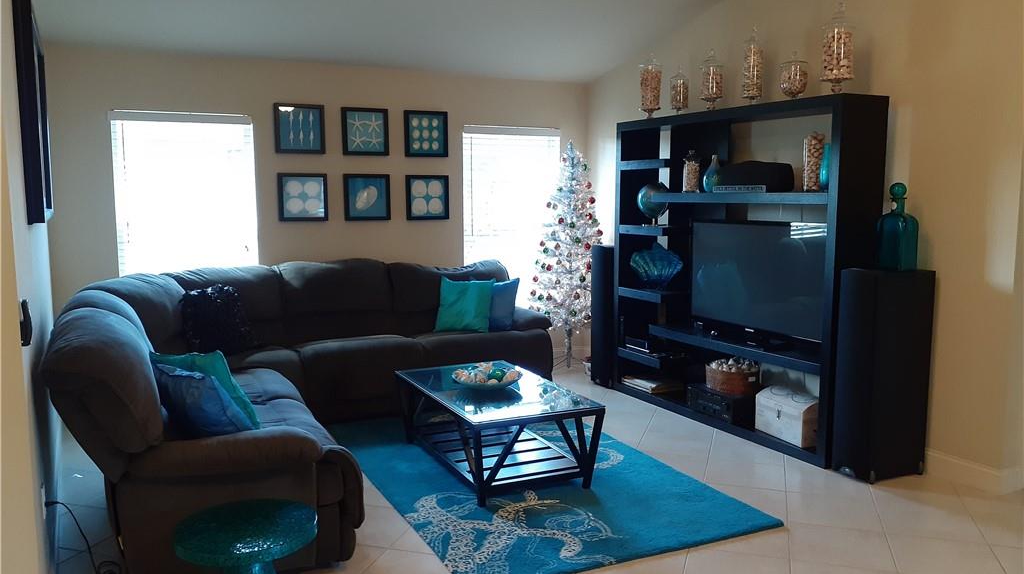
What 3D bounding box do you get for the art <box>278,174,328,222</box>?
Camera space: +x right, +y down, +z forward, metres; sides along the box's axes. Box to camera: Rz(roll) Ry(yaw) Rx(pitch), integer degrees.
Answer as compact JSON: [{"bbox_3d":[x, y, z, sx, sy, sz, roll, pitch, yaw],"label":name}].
[{"bbox_3d":[-1.592,-0.682,6.091,0.366,0.362,0.030,-4,7,-27],"label":"art"}]

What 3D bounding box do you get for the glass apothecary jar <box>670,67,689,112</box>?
[{"bbox_3d":[1.179,-1.367,5.639,0.134,0.365,0.134,0,7,0],"label":"glass apothecary jar"}]

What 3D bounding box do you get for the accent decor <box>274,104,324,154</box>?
[{"bbox_3d":[-1.577,-1.174,5.950,0.358,0.359,0.036,-3,7,-27],"label":"accent decor"}]

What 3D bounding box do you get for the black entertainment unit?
[{"bbox_3d":[1.407,-0.116,5.208,0.355,1.996,2.034,-3,7,-27],"label":"black entertainment unit"}]

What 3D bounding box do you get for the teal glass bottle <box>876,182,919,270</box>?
[{"bbox_3d":[1.991,-0.308,4.119,0.143,0.452,0.143,-3,7,-27],"label":"teal glass bottle"}]

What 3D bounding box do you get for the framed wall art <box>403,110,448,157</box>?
[{"bbox_3d":[-0.698,-1.241,6.489,0.366,0.362,0.030,-4,7,-27],"label":"framed wall art"}]

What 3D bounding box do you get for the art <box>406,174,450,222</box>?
[{"bbox_3d":[-0.681,-0.718,6.456,0.356,0.357,0.036,-3,7,-27],"label":"art"}]

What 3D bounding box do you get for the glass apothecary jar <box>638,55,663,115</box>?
[{"bbox_3d":[1.027,-1.471,5.925,0.172,0.508,0.172,0,7,0],"label":"glass apothecary jar"}]

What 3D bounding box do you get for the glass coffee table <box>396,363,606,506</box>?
[{"bbox_3d":[-0.113,0.759,4.366,0.703,0.429,1.228,-3,7,-25],"label":"glass coffee table"}]

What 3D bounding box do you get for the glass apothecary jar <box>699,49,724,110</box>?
[{"bbox_3d":[1.311,-1.341,5.252,0.155,0.430,0.155,0,6,0],"label":"glass apothecary jar"}]

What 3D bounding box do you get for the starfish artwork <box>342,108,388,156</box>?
[{"bbox_3d":[-1.132,-1.197,6.174,0.359,0.357,0.036,-3,7,-27],"label":"starfish artwork"}]

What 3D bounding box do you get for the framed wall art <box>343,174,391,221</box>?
[{"bbox_3d":[-1.145,-0.707,6.319,0.366,0.362,0.030,-4,7,-27],"label":"framed wall art"}]

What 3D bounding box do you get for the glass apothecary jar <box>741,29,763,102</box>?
[{"bbox_3d":[1.502,-1.369,5.004,0.148,0.512,0.148,0,7,0],"label":"glass apothecary jar"}]

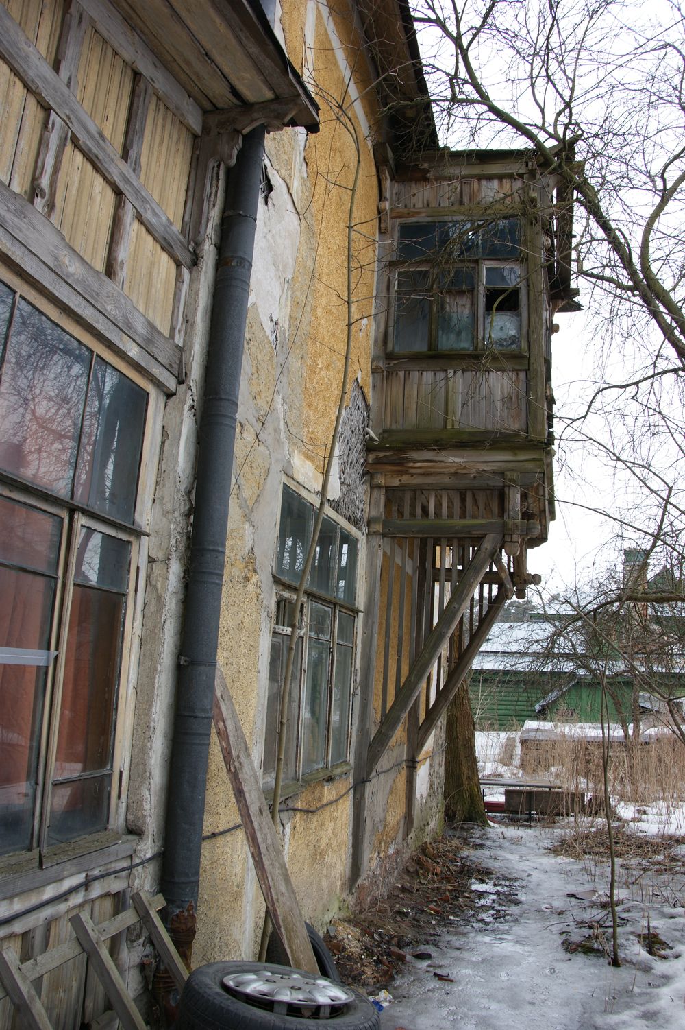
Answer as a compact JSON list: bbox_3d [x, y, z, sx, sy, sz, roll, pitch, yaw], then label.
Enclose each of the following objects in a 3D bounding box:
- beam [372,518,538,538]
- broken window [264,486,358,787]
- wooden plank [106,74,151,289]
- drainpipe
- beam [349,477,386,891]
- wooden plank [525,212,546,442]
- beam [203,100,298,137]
[{"bbox_3d":[0.895,0.107,6.203,1.289,0.130,0.110,2,-12,9],"label":"beam"},{"bbox_3d":[-0.154,0.832,5.084,0.090,1.593,1.931,0,-12,14],"label":"broken window"},{"bbox_3d":[-0.732,-1.152,2.653,0.060,0.769,0.075,0,-12,14],"label":"wooden plank"},{"bbox_3d":[-0.493,-0.024,3.057,0.135,3.384,0.135,0,-12,14],"label":"drainpipe"},{"bbox_3d":[0.222,1.279,6.157,0.100,3.105,0.130,0,-12,14],"label":"beam"},{"bbox_3d":[1.573,-1.530,6.255,0.130,1.985,0.120,2,-12,9],"label":"wooden plank"},{"bbox_3d":[-0.355,-1.608,3.158,0.406,0.120,0.090,0,-12,14],"label":"beam"}]

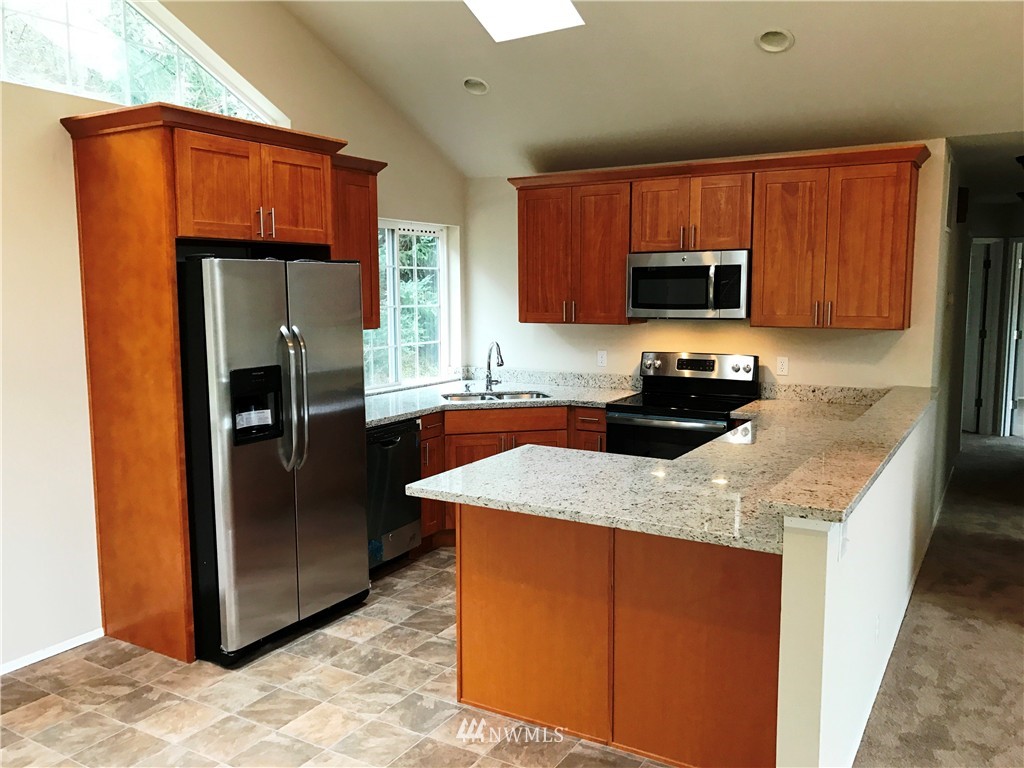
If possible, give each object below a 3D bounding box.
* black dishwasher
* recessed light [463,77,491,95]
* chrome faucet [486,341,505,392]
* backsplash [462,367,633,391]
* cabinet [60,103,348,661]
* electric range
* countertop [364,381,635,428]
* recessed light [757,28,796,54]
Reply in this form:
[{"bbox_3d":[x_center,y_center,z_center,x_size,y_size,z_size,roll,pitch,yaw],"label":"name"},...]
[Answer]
[{"bbox_3d":[-0.947,0.622,4.838,0.605,0.828,0.600,4,8,30],"label":"black dishwasher"},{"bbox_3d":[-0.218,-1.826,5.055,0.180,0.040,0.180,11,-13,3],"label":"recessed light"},{"bbox_3d":[-0.106,-0.116,5.707,0.100,0.350,0.260,-3,7,-21],"label":"chrome faucet"},{"bbox_3d":[0.271,-0.034,6.035,1.490,0.108,0.022,4,8,30],"label":"backsplash"},{"bbox_3d":[-1.391,-0.009,4.017,0.670,2.356,1.085,4,8,30],"label":"cabinet"},{"bbox_3d":[1.068,0.428,5.211,0.765,1.192,0.685,4,8,30],"label":"electric range"},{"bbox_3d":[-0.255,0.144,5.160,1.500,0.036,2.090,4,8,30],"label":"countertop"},{"bbox_3d":[1.319,-1.728,4.150,0.188,0.040,0.188,4,-15,30],"label":"recessed light"}]

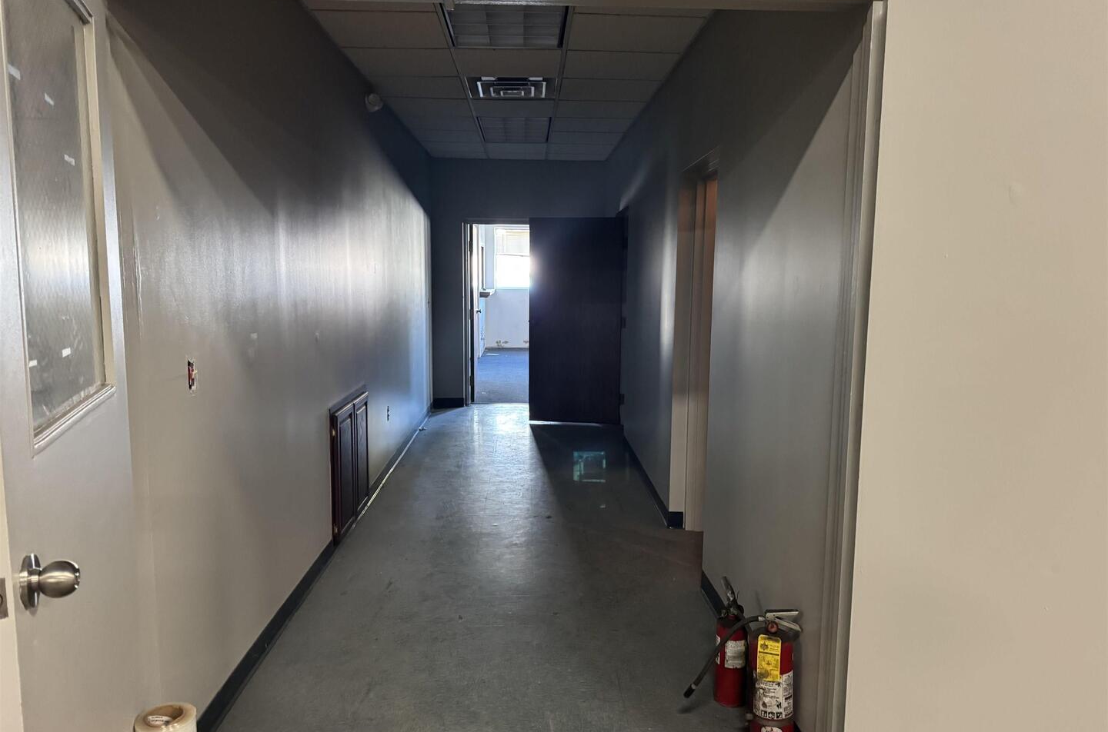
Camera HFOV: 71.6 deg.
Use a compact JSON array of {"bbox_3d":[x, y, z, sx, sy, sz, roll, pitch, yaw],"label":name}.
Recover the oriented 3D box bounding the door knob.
[{"bbox_3d":[-0.716,0.307,1.101,0.064,0.074,0.074,-2,7,-20],"label":"door knob"}]

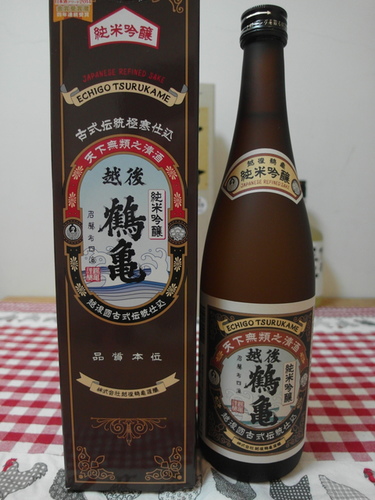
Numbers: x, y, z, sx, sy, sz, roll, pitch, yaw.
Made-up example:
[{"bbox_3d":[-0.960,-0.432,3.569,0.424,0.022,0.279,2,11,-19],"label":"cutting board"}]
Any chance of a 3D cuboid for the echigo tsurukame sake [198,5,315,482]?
[{"bbox_3d":[0.048,-0.003,0.242,0.078,0.298,0.078,1,6,3],"label":"echigo tsurukame sake"}]

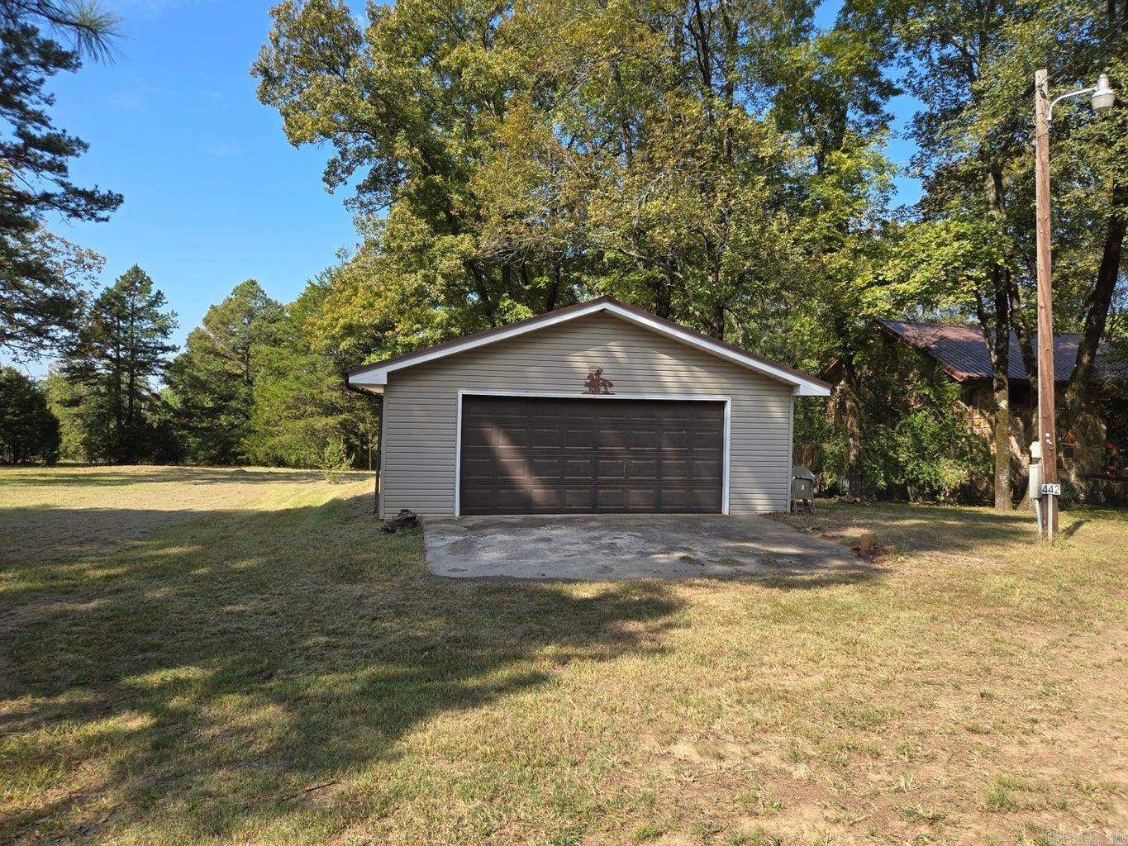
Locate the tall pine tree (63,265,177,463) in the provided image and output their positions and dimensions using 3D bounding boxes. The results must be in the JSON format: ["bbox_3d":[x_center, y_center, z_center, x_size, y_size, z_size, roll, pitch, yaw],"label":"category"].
[{"bbox_3d":[-19.536,-2.620,33.000,4.500,8.700,4.500,1,1,0],"label":"tall pine tree"}]

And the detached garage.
[{"bbox_3d":[-0.038,-0.339,16.997,8.557,3.855,8.100,1,1,-10],"label":"detached garage"}]

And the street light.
[{"bbox_3d":[7.397,-1.744,10.772,1.000,6.775,0.340,-1,1,26],"label":"street light"}]

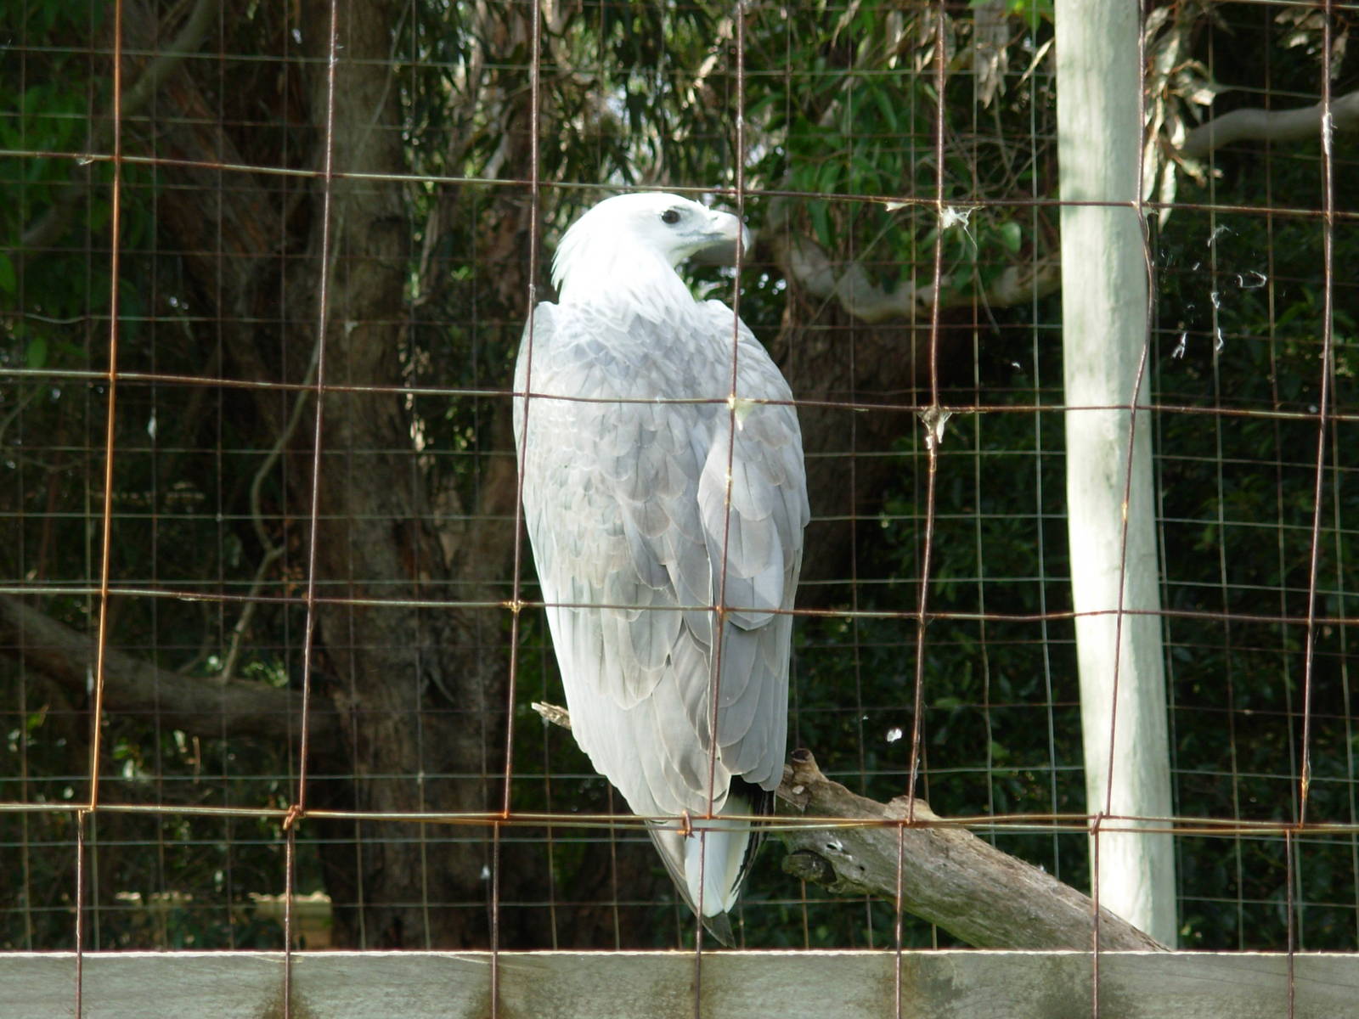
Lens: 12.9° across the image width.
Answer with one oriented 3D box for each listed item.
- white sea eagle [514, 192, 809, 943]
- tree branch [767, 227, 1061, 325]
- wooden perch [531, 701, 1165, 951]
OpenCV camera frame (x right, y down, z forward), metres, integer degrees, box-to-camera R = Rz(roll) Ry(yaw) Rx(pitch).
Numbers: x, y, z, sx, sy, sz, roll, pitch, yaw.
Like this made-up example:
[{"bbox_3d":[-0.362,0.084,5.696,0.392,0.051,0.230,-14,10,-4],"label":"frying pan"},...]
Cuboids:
[{"bbox_3d":[-0.016,0.054,5.600,0.265,0.690,0.300,1,-2,-13],"label":"white sea eagle"},{"bbox_3d":[0.343,-0.341,8.800,0.450,0.150,0.180,0,-2,0],"label":"tree branch"},{"bbox_3d":[0.165,0.305,5.600,0.670,0.135,0.180,25,-2,0],"label":"wooden perch"}]

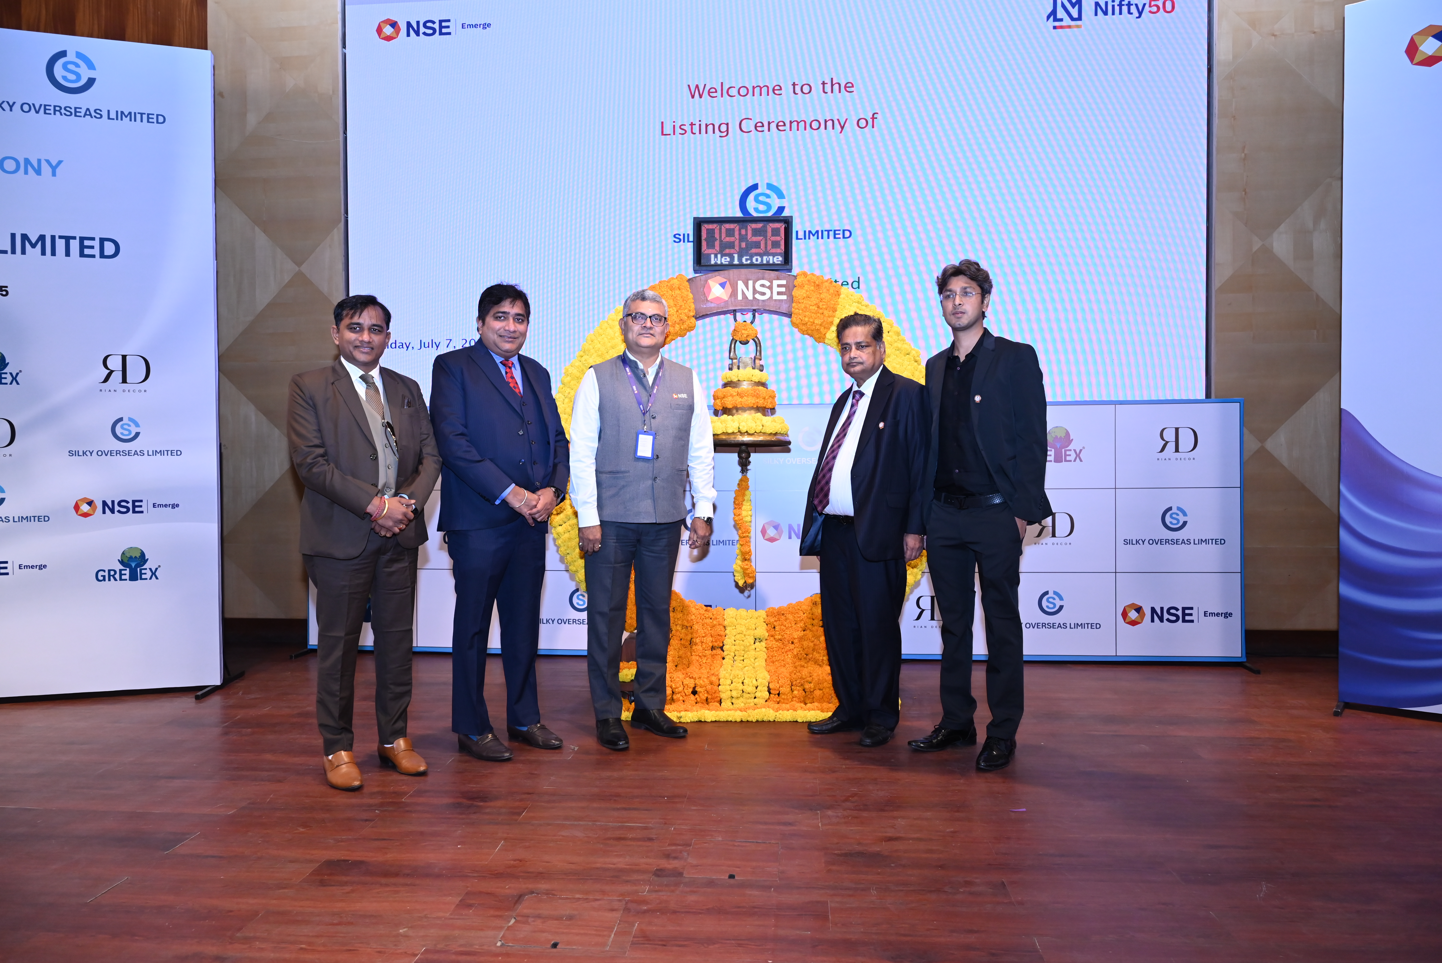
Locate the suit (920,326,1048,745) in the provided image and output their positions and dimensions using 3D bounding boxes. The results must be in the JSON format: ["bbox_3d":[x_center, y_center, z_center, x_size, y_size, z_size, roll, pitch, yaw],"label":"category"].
[{"bbox_3d":[0.963,0.193,3.504,0.490,1.490,0.340,1,2,38],"label":"suit"}]

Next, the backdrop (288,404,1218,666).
[{"bbox_3d":[0.196,0.270,5.330,5.180,1.390,0.060,0,1,5],"label":"backdrop"}]

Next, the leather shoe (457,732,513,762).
[{"bbox_3d":[-0.868,0.966,3.565,0.290,0.105,0.107,1,1,37],"label":"leather shoe"}]

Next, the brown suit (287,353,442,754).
[{"bbox_3d":[-1.228,0.268,3.336,0.540,1.382,0.380,-2,2,-36],"label":"brown suit"}]

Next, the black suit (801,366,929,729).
[{"bbox_3d":[0.548,0.245,3.697,0.510,1.380,0.390,1,2,36],"label":"black suit"}]

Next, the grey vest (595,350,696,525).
[{"bbox_3d":[-0.305,-0.172,3.850,0.410,0.670,0.270,-1,1,-14],"label":"grey vest"}]

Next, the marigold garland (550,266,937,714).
[{"bbox_3d":[0.100,0.030,4.310,1.720,1.940,0.550,0,1,3],"label":"marigold garland"}]

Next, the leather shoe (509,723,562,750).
[{"bbox_3d":[-0.711,0.955,3.676,0.280,0.100,0.102,1,2,34],"label":"leather shoe"}]

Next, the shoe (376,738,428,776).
[{"bbox_3d":[-1.131,0.961,3.416,0.280,0.110,0.102,1,2,42],"label":"shoe"}]

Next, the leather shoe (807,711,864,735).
[{"bbox_3d":[0.468,0.952,3.889,0.290,0.105,0.107,-1,1,-24],"label":"leather shoe"}]

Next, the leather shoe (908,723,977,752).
[{"bbox_3d":[0.839,0.953,3.653,0.300,0.110,0.107,-1,1,-21],"label":"leather shoe"}]

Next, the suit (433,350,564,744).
[{"bbox_3d":[-0.819,0.221,3.574,0.520,1.456,0.390,-2,2,-40],"label":"suit"}]

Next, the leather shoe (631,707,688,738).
[{"bbox_3d":[-0.240,0.956,3.884,0.300,0.105,0.107,1,2,42],"label":"leather shoe"}]

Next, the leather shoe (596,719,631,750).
[{"bbox_3d":[-0.418,0.950,3.689,0.102,0.105,0.280,-1,2,-23],"label":"leather shoe"}]

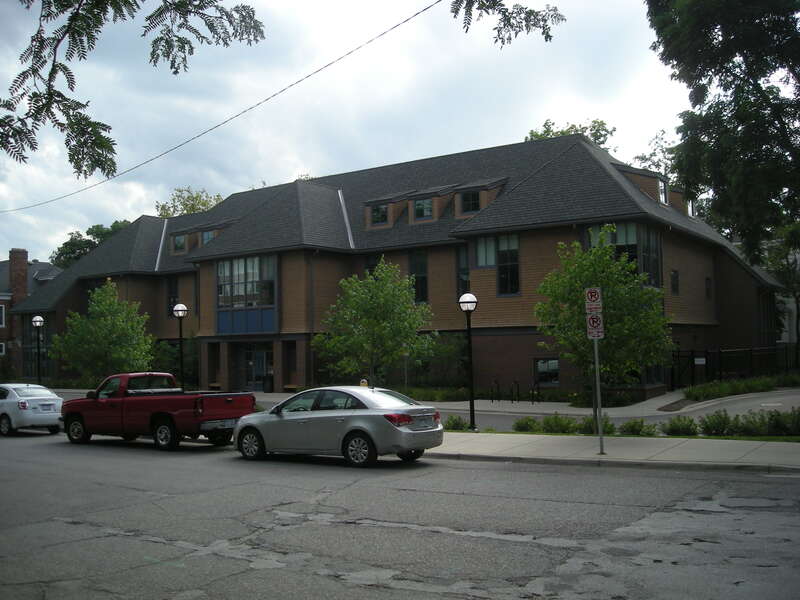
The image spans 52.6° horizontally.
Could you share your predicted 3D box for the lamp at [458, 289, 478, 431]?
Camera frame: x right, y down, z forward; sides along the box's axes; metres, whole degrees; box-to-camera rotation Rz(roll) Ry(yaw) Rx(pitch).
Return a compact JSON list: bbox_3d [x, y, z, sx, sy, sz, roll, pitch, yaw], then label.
[{"bbox_3d":[1.716,1.483,19.697,0.460,3.307,0.460,-1,-3,0],"label":"lamp"}]

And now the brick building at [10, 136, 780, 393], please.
[{"bbox_3d":[-2.007,-0.892,51.101,42.500,11.950,23.000,-4,-4,33],"label":"brick building"}]

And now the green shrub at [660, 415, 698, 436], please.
[{"bbox_3d":[5.839,2.612,16.900,0.715,0.439,0.690,-4,-4,33],"label":"green shrub"}]

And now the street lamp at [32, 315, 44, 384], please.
[{"bbox_3d":[-13.187,2.224,29.502,0.460,3.350,0.460,-4,-4,33],"label":"street lamp"}]

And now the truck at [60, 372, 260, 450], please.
[{"bbox_3d":[-6.200,2.700,20.250,5.620,1.820,2.000,-4,-4,34],"label":"truck"}]

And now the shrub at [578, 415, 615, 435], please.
[{"bbox_3d":[4.324,2.740,17.800,0.780,0.440,0.740,-4,-4,34],"label":"shrub"}]

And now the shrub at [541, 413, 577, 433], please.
[{"bbox_3d":[3.566,2.763,18.200,0.800,0.450,0.740,-4,-4,34],"label":"shrub"}]

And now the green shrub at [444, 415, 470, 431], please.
[{"bbox_3d":[1.400,2.989,19.700,0.570,0.402,0.552,-1,-3,0],"label":"green shrub"}]

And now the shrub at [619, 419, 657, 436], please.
[{"bbox_3d":[5.116,2.735,17.350,0.840,0.400,0.740,-4,-4,34],"label":"shrub"}]

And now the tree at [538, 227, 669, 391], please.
[{"bbox_3d":[4.461,0.671,17.733,3.000,4.500,2.950,-4,-4,34],"label":"tree"}]

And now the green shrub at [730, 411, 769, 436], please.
[{"bbox_3d":[7.086,2.499,16.400,0.693,0.517,0.736,-4,-4,33],"label":"green shrub"}]

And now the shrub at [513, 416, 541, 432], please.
[{"bbox_3d":[2.893,2.847,18.500,0.640,0.380,0.620,-1,-3,0],"label":"shrub"}]

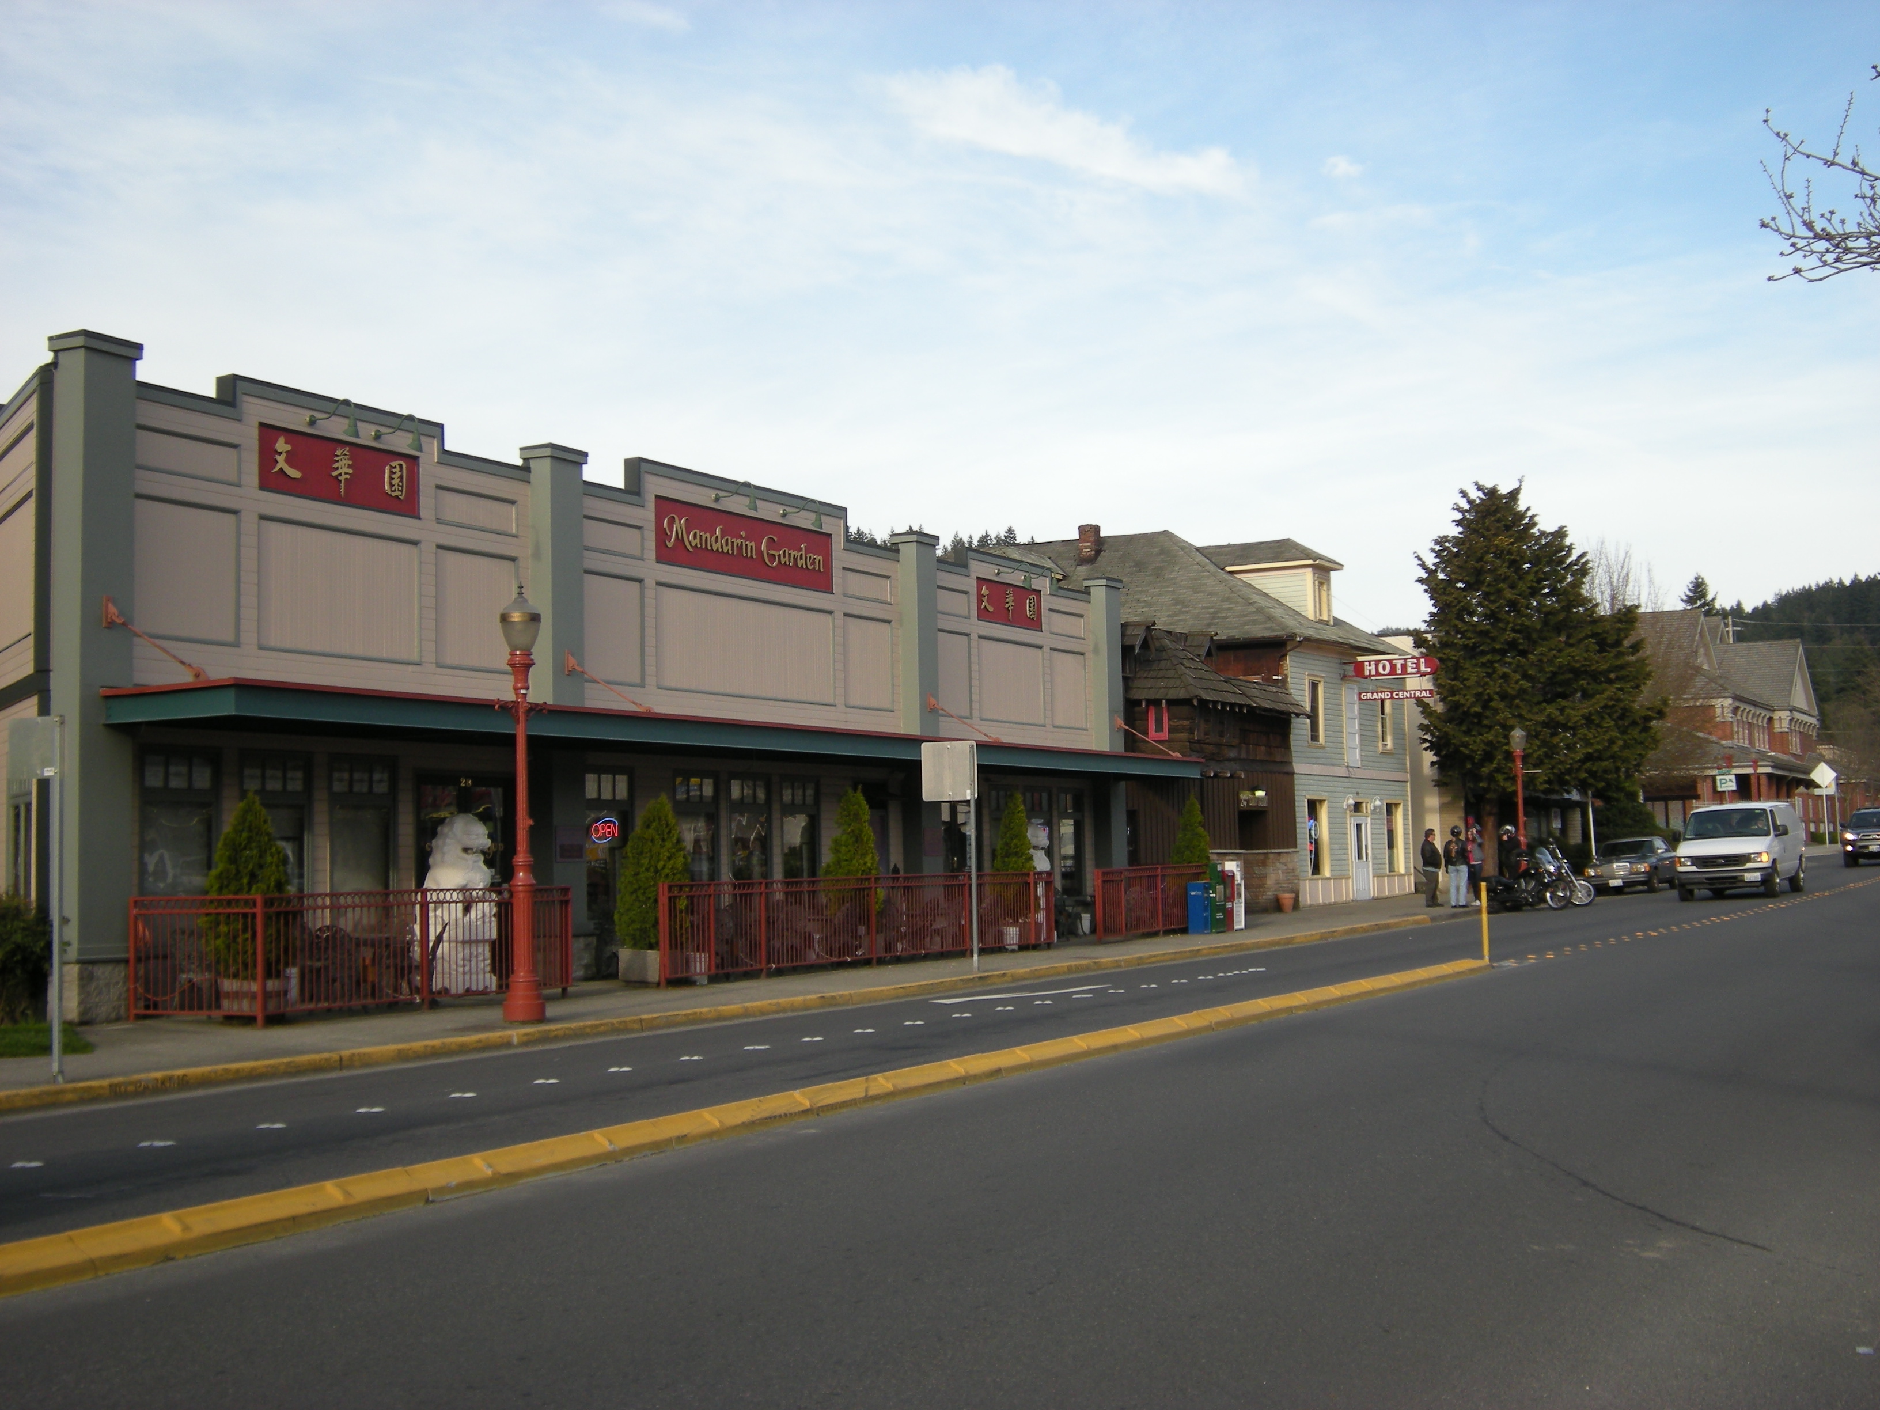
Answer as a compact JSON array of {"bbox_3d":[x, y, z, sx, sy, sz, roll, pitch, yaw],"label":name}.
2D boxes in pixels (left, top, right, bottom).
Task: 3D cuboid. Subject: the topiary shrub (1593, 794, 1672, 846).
[{"bbox_3d":[20.657,3.974,73.096,2.400,2.633,2.400,-3,-5,27],"label":"topiary shrub"}]

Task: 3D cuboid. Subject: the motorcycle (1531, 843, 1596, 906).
[{"bbox_3d":[13.637,3.831,54.834,2.300,1.420,0.880,-5,-6,44],"label":"motorcycle"}]

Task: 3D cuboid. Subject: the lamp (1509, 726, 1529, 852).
[{"bbox_3d":[13.425,2.471,56.445,0.420,3.968,0.430,-3,-5,27],"label":"lamp"}]

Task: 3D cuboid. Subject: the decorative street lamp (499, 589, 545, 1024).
[{"bbox_3d":[-3.802,0.893,22.244,0.420,3.937,0.440,-1,-4,0],"label":"decorative street lamp"}]

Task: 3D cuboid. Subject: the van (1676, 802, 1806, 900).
[{"bbox_3d":[17.990,3.260,54.800,2.030,2.080,5.400,-5,-4,27],"label":"van"}]

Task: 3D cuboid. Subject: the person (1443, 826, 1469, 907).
[{"bbox_3d":[11.473,3.580,54.266,0.560,1.803,0.360,-3,-5,21],"label":"person"}]

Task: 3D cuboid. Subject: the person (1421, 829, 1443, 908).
[{"bbox_3d":[10.830,3.575,53.800,0.450,1.740,0.540,-1,-4,-1],"label":"person"}]

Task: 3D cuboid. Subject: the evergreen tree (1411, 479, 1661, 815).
[{"bbox_3d":[15.069,-0.475,61.384,6.300,10.476,6.300,-3,-5,27],"label":"evergreen tree"}]

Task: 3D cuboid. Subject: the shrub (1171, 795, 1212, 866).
[{"bbox_3d":[4.700,2.800,45.600,0.880,2.200,0.880,-3,-4,27],"label":"shrub"}]

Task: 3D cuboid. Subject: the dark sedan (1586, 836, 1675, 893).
[{"bbox_3d":[18.570,4.270,65.300,1.790,1.430,4.780,-5,-4,27],"label":"dark sedan"}]

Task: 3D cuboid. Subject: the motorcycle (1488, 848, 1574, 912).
[{"bbox_3d":[12.930,3.840,53.500,2.350,1.330,0.880,-5,-5,44],"label":"motorcycle"}]

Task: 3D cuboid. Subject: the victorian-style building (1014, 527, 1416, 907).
[{"bbox_3d":[4.874,0.341,62.760,13.000,9.739,9.600,-3,-5,27],"label":"victorian-style building"}]

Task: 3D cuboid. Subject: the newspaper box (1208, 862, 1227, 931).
[{"bbox_3d":[4.800,3.410,43.400,0.430,1.240,0.500,-3,-4,27],"label":"newspaper box"}]

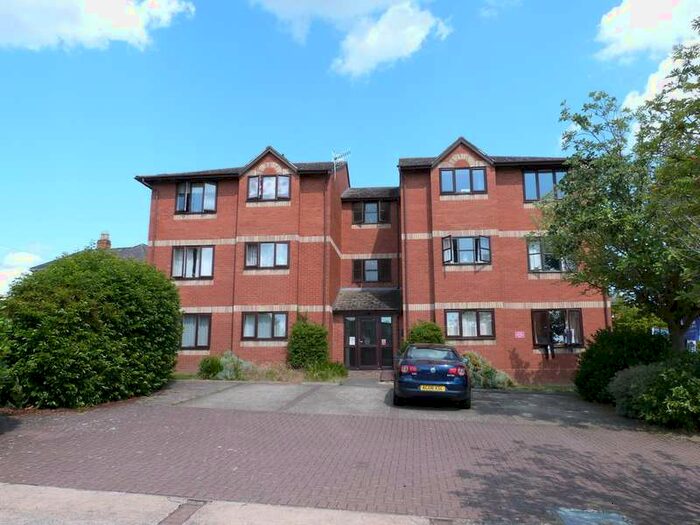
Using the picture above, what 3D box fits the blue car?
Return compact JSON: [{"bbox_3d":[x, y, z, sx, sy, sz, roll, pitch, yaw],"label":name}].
[{"bbox_3d":[2.140,2.880,13.226,1.810,1.440,4.400,1,-9,8],"label":"blue car"}]

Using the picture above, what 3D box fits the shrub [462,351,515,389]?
[{"bbox_3d":[4.407,3.457,16.169,1.700,1.090,1.200,-1,-11,7],"label":"shrub"}]

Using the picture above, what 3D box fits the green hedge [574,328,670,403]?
[{"bbox_3d":[7.412,2.727,13.817,2.400,1.900,2.100,-1,-11,7],"label":"green hedge"}]

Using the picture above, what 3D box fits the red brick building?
[{"bbox_3d":[0.962,0.135,22.736,18.000,9.950,9.000,-1,-11,7],"label":"red brick building"}]

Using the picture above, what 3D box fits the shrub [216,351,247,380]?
[{"bbox_3d":[-4.009,3.464,17.104,1.000,0.960,0.900,-1,-11,7],"label":"shrub"}]

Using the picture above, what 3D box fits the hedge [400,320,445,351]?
[{"bbox_3d":[2.438,3.035,17.084,1.450,2.090,1.300,-1,-11,7],"label":"hedge"}]

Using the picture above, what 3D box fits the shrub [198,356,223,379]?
[{"bbox_3d":[-4.740,3.576,17.290,0.850,0.730,0.750,-1,-11,7],"label":"shrub"}]

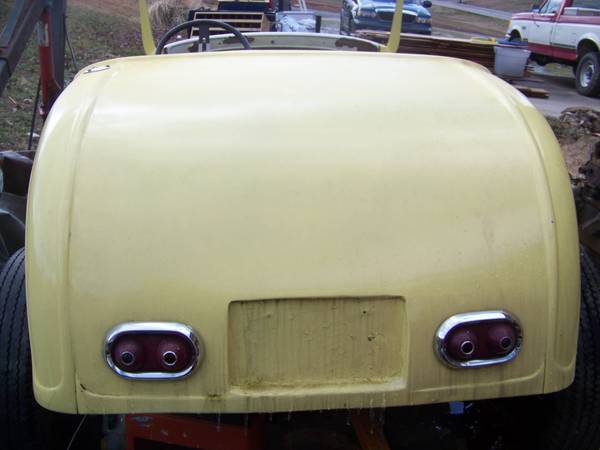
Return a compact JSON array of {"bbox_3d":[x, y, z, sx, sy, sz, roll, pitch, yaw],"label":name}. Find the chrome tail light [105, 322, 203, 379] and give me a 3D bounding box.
[{"bbox_3d":[-0.284,0.247,1.205,0.190,0.112,0.050,0,10,0],"label":"chrome tail light"}]

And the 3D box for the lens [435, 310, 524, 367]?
[{"bbox_3d":[0.363,0.234,1.250,0.190,0.112,0.050,-4,11,-10],"label":"lens"}]

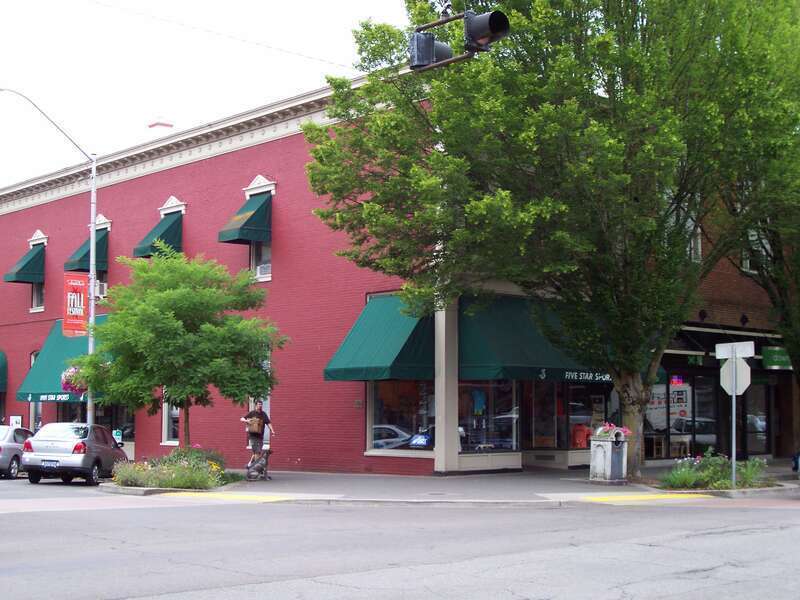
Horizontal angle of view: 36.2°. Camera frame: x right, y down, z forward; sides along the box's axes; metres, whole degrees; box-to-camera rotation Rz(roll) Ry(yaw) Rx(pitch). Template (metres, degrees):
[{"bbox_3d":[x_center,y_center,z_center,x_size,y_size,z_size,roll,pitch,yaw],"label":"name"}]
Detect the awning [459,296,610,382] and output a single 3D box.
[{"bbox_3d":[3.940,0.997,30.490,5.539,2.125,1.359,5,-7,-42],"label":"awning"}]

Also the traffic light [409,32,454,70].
[{"bbox_3d":[0.339,-2.651,13.200,0.480,0.360,0.350,5,-7,-39],"label":"traffic light"}]

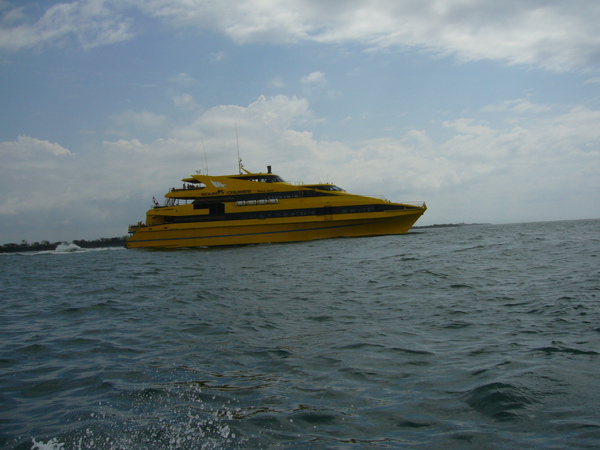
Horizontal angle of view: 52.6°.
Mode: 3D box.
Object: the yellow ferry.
[{"bbox_3d":[-3.530,-3.440,95.080,45.000,12.000,12.000,-3,-1,9],"label":"yellow ferry"}]

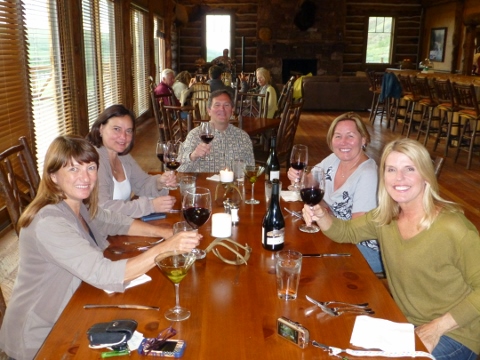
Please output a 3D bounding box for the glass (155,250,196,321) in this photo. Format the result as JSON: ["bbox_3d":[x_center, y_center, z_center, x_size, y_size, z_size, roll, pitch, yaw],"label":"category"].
[{"bbox_3d":[-0.189,0.321,1.410,0.121,0.185,0.121,0,15,-1],"label":"glass"}]

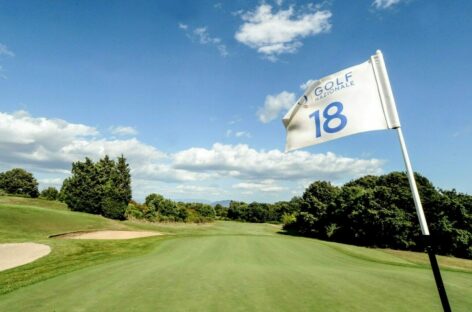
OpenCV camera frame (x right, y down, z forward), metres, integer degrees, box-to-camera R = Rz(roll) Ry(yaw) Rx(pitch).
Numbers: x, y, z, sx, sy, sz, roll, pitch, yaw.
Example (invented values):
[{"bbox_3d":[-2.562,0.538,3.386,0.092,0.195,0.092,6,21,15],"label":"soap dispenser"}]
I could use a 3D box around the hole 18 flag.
[{"bbox_3d":[0.430,-0.245,1.075,0.470,0.370,0.100,-12,-16,23],"label":"hole 18 flag"}]

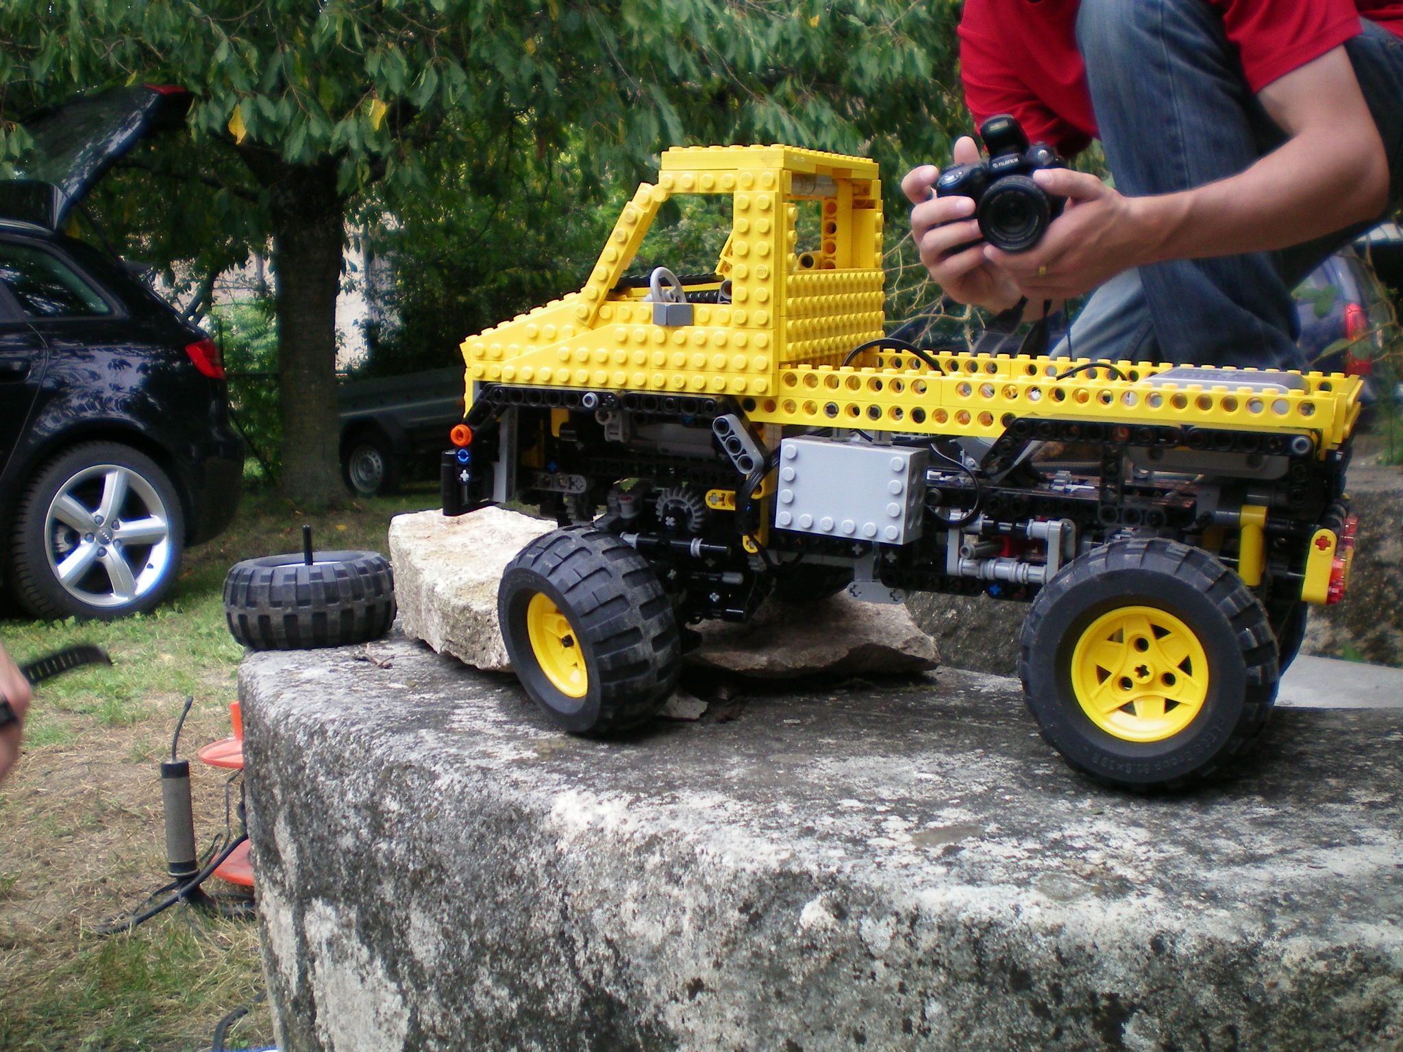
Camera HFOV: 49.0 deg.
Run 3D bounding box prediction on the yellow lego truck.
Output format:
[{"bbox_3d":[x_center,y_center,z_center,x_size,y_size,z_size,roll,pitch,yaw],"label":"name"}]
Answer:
[{"bbox_3d":[0.075,-0.033,0.587,0.342,0.216,0.166,6,12,25],"label":"yellow lego truck"}]

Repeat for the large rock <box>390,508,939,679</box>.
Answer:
[{"bbox_3d":[-0.023,0.026,0.726,0.262,0.064,0.135,0,7,0],"label":"large rock"}]

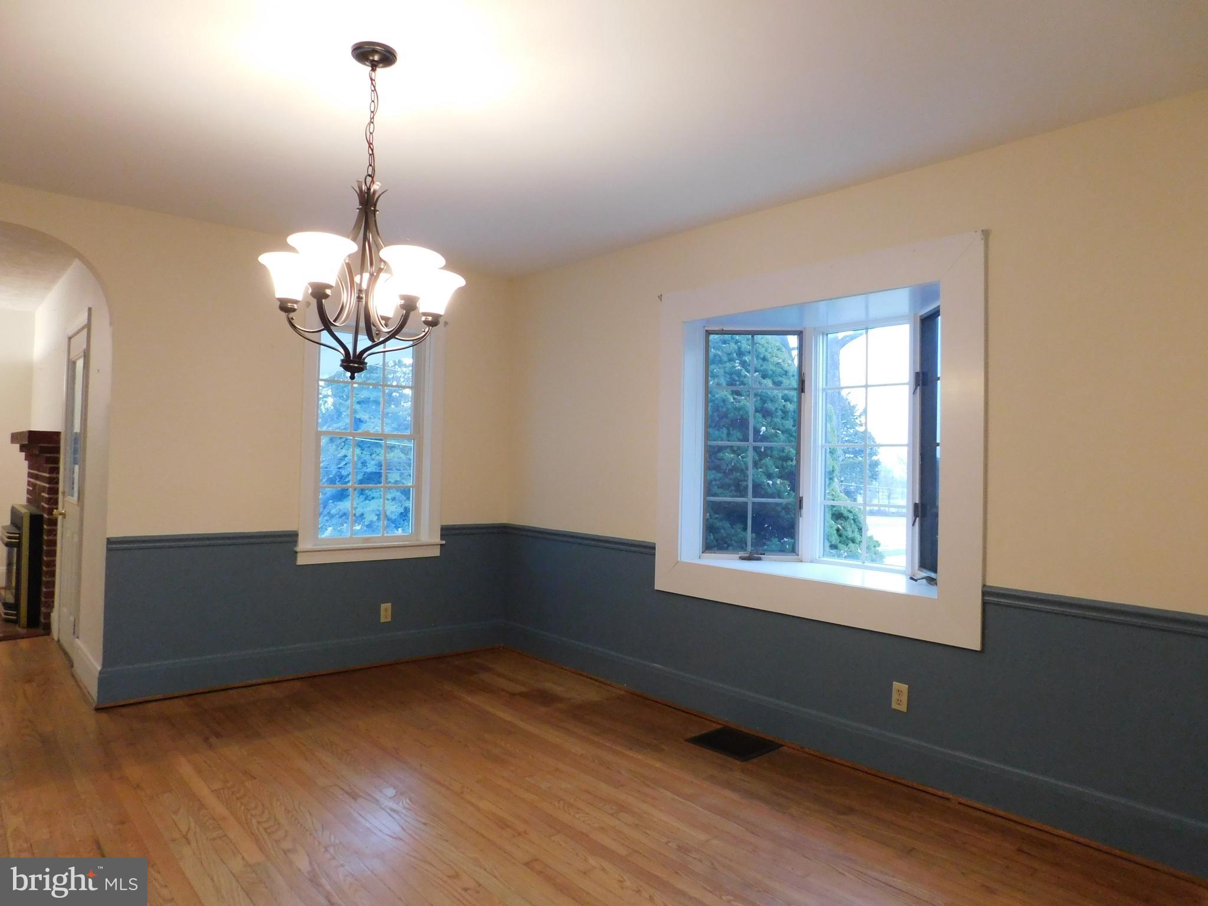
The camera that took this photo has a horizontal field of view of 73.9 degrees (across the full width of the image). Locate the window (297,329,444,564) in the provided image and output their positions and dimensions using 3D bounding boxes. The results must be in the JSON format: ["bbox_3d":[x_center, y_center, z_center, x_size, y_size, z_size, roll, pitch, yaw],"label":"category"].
[{"bbox_3d":[-1.379,-0.109,4.912,0.960,1.520,0.110,2,-1,-41],"label":"window"}]

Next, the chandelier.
[{"bbox_3d":[-0.749,-0.738,2.508,0.620,1.010,0.620,2,-1,0],"label":"chandelier"}]

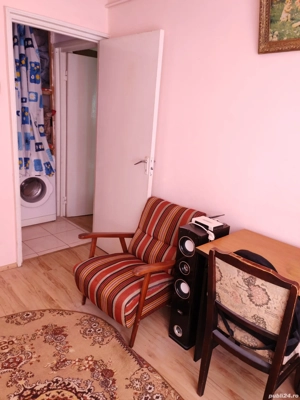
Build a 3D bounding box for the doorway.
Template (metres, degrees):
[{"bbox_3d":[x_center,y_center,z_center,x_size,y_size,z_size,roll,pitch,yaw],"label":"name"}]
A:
[{"bbox_3d":[-0.827,-0.471,2.910,0.122,2.088,0.934,19,21,41],"label":"doorway"}]

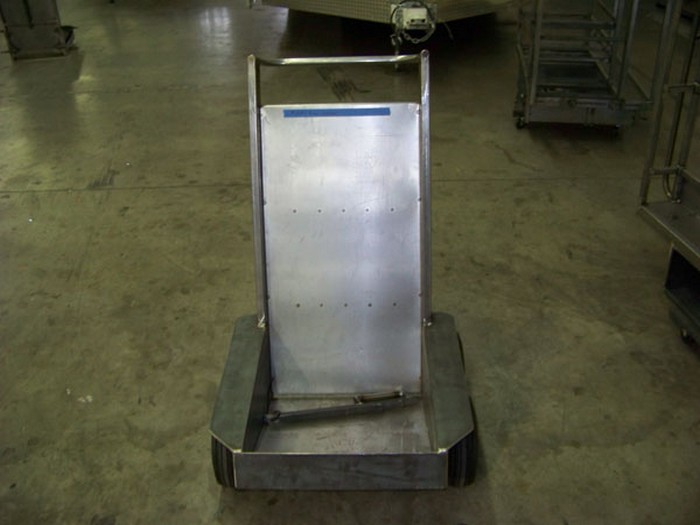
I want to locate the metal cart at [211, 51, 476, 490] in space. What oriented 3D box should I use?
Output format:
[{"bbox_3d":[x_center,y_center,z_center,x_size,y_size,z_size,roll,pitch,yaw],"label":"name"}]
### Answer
[{"bbox_3d":[-0.024,0.021,2.039,0.708,1.044,0.756,0,26,2],"label":"metal cart"}]

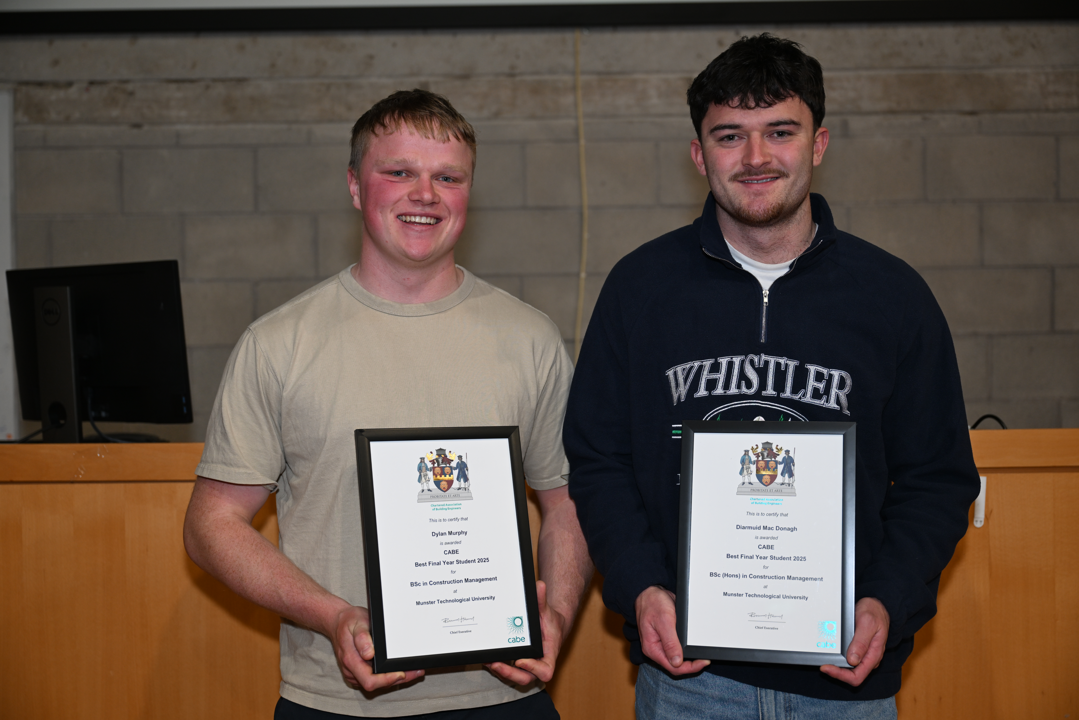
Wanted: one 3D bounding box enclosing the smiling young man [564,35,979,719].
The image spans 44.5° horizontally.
[{"bbox_3d":[0.343,0.475,1.920,0.610,1.870,0.360,-1,1,12],"label":"smiling young man"}]

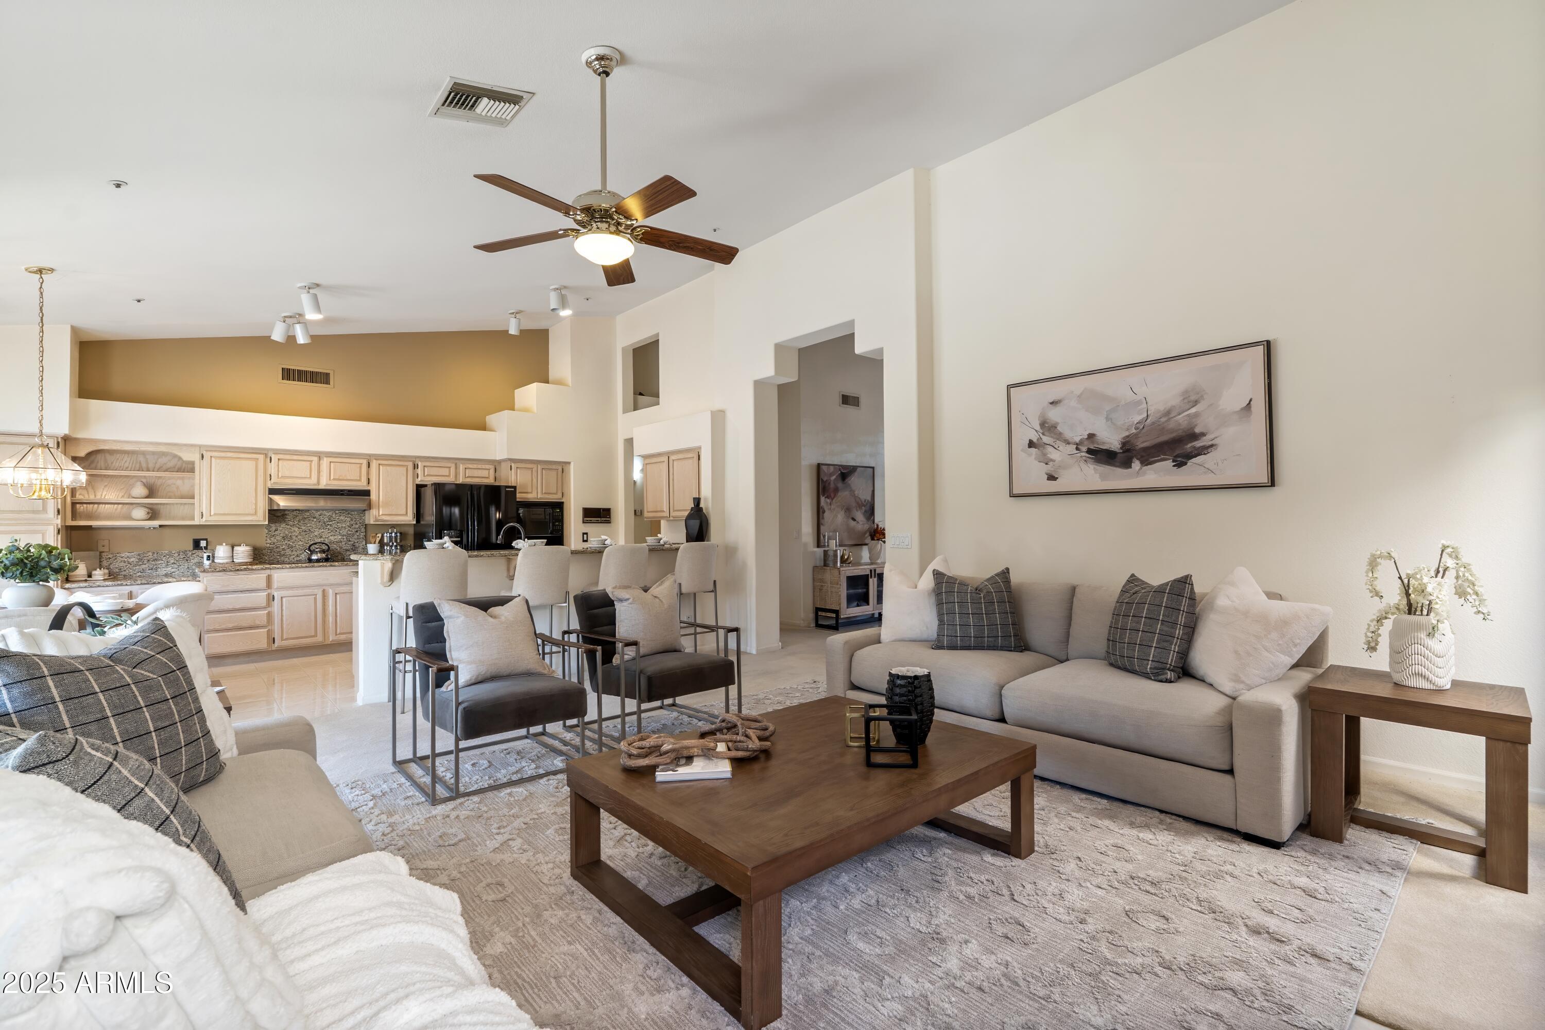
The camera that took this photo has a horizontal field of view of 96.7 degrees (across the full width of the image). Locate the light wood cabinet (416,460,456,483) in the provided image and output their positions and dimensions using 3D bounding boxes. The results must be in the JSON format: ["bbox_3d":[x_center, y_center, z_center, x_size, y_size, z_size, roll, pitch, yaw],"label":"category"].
[{"bbox_3d":[-3.967,-0.495,8.014,0.440,0.282,0.320,0,-1,-41],"label":"light wood cabinet"}]

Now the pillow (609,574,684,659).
[{"bbox_3d":[-0.829,0.680,4.536,0.510,0.490,0.180,2,-19,-46],"label":"pillow"}]

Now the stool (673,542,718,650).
[{"bbox_3d":[-0.830,0.819,6.568,0.469,1.124,0.479,0,-1,-41],"label":"stool"}]

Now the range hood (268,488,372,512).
[{"bbox_3d":[-4.790,-0.156,7.232,0.890,0.227,0.450,0,-1,-41],"label":"range hood"}]

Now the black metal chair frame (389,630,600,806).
[{"bbox_3d":[-1.513,1.040,3.753,0.853,0.640,0.772,0,-1,-41],"label":"black metal chair frame"}]

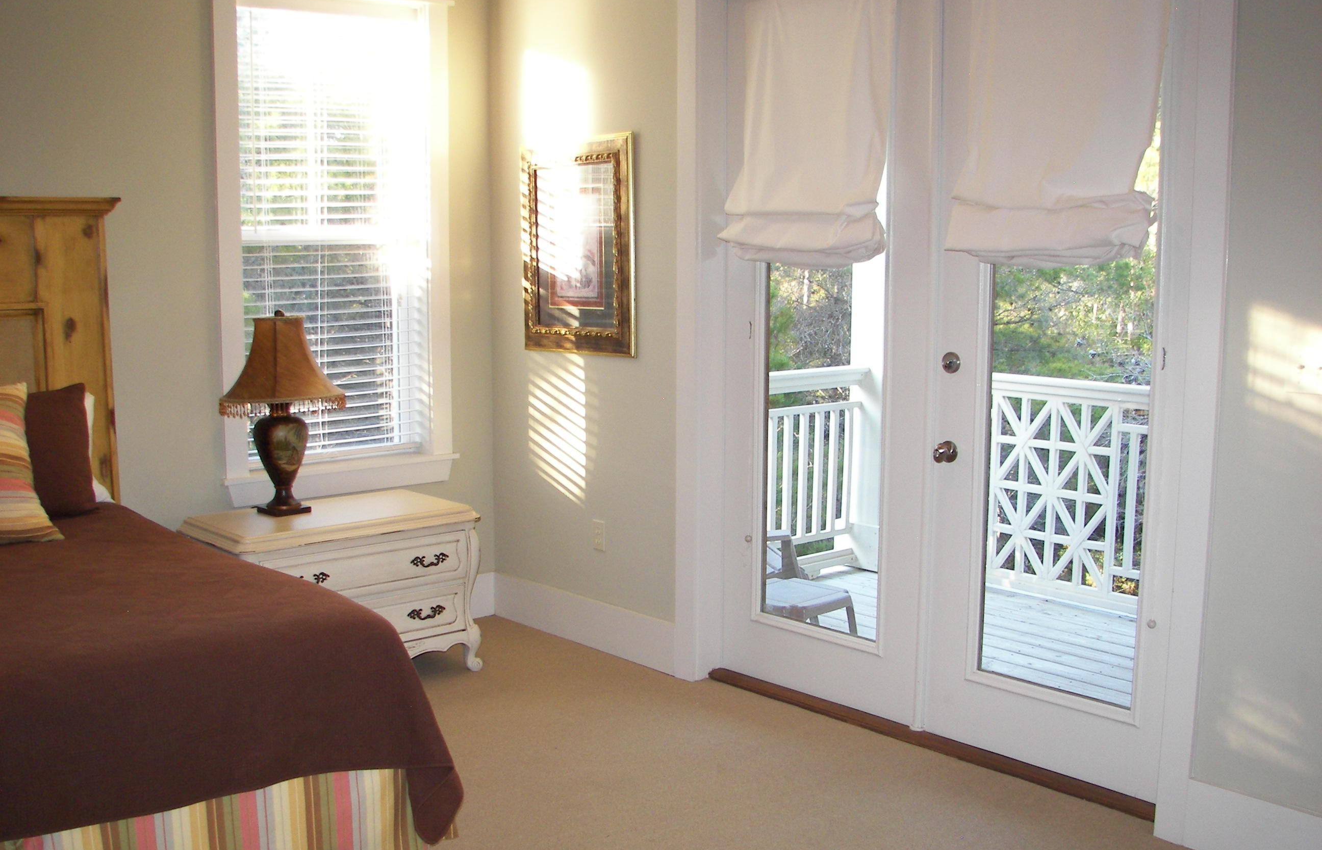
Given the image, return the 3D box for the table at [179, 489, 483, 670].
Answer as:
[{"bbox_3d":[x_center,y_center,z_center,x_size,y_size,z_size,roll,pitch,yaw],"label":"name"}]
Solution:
[{"bbox_3d":[-1.159,0.614,4.865,0.900,0.600,0.530,-7,10,-43],"label":"table"}]

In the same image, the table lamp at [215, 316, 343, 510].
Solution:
[{"bbox_3d":[-1.311,-0.035,4.766,0.433,0.712,0.433,-7,10,-43],"label":"table lamp"}]

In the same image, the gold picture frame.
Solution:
[{"bbox_3d":[-0.311,-0.662,5.144,0.037,0.785,0.635,-7,10,-43],"label":"gold picture frame"}]

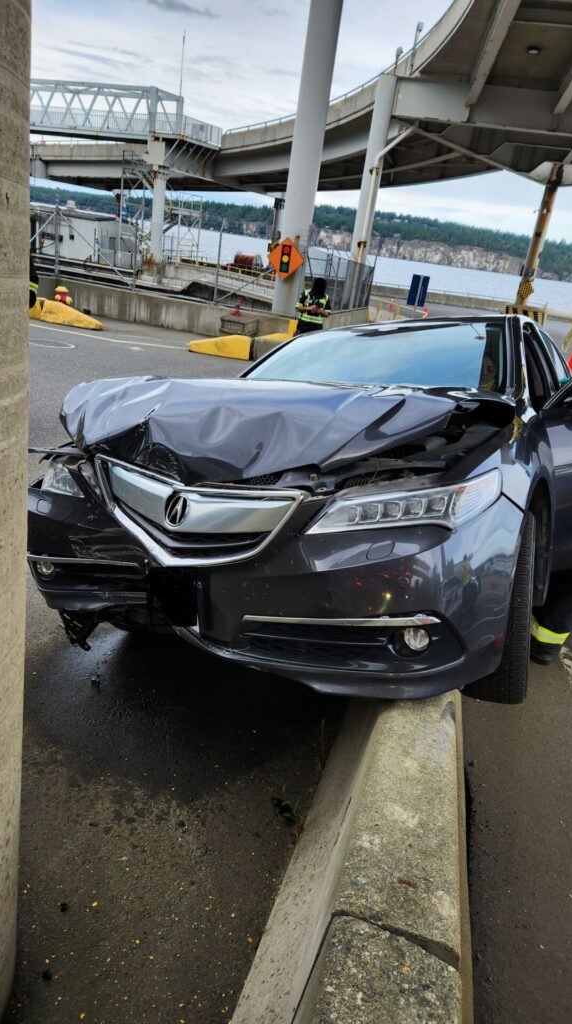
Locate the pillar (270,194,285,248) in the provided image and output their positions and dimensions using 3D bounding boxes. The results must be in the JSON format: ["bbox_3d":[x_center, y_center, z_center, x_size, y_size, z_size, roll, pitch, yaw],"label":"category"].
[{"bbox_3d":[-0.686,-23.114,56.590,0.880,5.636,0.880,7,22,-3],"label":"pillar"}]

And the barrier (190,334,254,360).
[{"bbox_3d":[-1.365,-3.617,14.591,1.300,0.460,0.450,8,22,0],"label":"barrier"}]

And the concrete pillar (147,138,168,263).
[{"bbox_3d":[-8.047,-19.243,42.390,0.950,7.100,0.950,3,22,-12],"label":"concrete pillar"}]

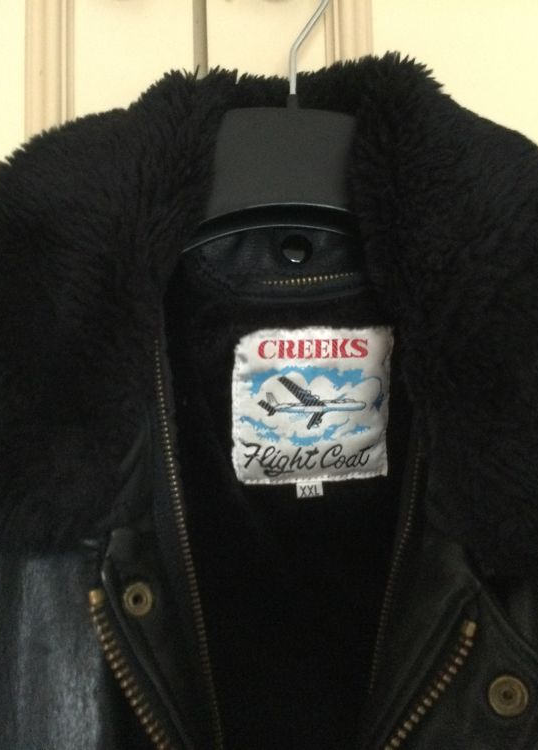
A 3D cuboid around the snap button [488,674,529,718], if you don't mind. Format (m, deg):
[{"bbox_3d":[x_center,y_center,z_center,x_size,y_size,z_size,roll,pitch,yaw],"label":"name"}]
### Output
[{"bbox_3d":[0.094,0.125,0.350,0.016,0.016,0.004,0,-12,8],"label":"snap button"}]

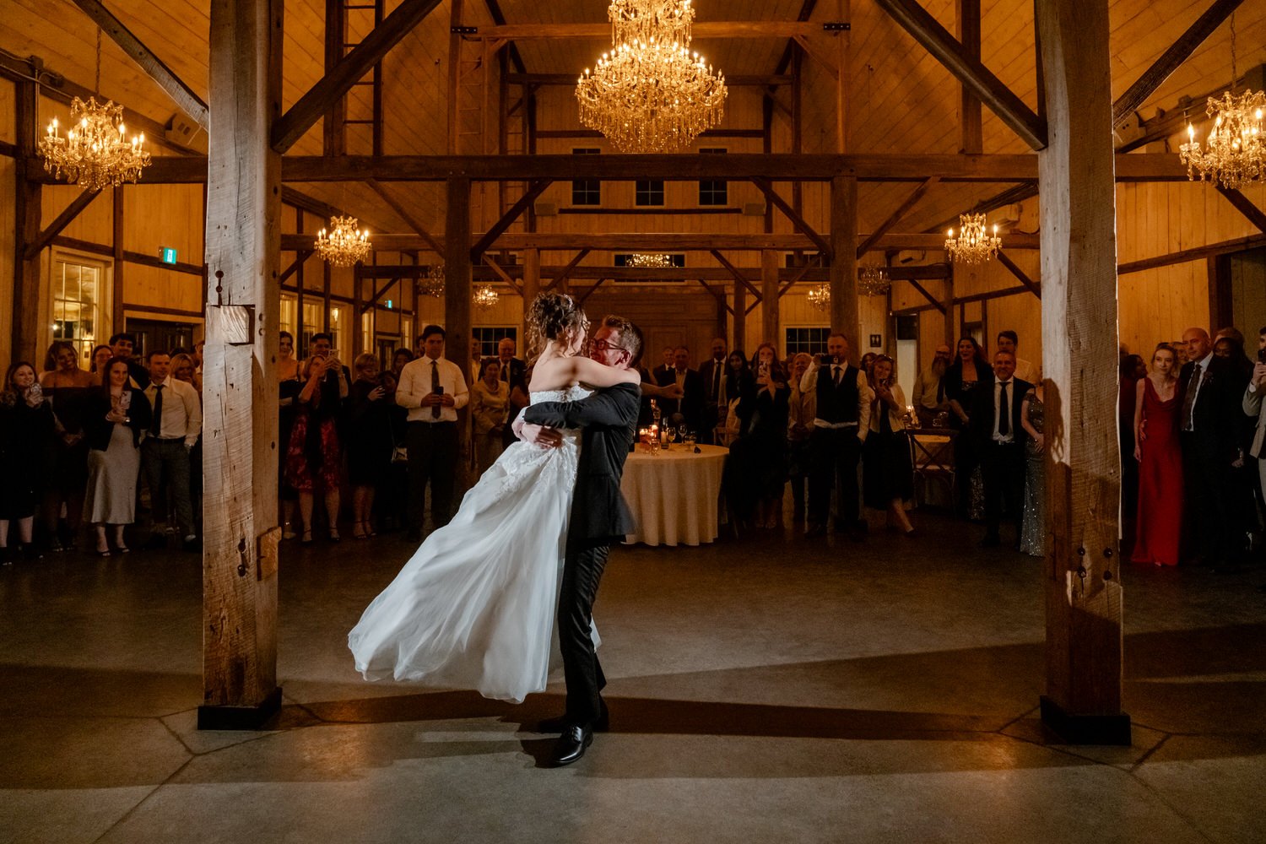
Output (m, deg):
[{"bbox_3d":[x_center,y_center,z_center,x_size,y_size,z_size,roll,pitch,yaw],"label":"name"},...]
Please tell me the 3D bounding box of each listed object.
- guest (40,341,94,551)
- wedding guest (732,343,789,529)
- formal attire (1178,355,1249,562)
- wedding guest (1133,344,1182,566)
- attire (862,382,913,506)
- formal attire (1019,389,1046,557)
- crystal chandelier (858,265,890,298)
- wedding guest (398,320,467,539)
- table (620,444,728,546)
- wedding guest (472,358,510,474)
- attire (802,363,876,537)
[{"bbox_3d":[-4.676,0.198,6.982,0.420,1.700,0.290,-2,4,-25],"label":"guest"},{"bbox_3d":[1.191,0.129,7.850,0.520,1.720,0.420,1,3,18],"label":"wedding guest"},{"bbox_3d":[4.399,0.285,6.400,0.420,1.620,0.540,-2,3,-31],"label":"formal attire"},{"bbox_3d":[4.069,0.236,6.534,0.410,1.690,0.310,2,4,25],"label":"wedding guest"},{"bbox_3d":[2.339,0.227,7.750,0.460,1.160,0.360,1,3,18],"label":"attire"},{"bbox_3d":[3.450,0.263,7.000,0.500,1.660,0.360,2,4,27],"label":"formal attire"},{"bbox_3d":[4.346,-2.571,15.355,0.670,0.600,0.670,0,3,0],"label":"crystal chandelier"},{"bbox_3d":[-1.732,0.094,7.300,0.600,1.860,0.420,-1,3,-16],"label":"wedding guest"},{"bbox_3d":[0.162,0.657,7.900,1.520,0.770,1.520,0,3,0],"label":"table"},{"bbox_3d":[-1.517,0.111,9.031,0.420,1.580,0.280,0,4,-7],"label":"wedding guest"},{"bbox_3d":[1.827,0.230,7.550,0.640,1.550,0.400,1,3,15],"label":"attire"}]

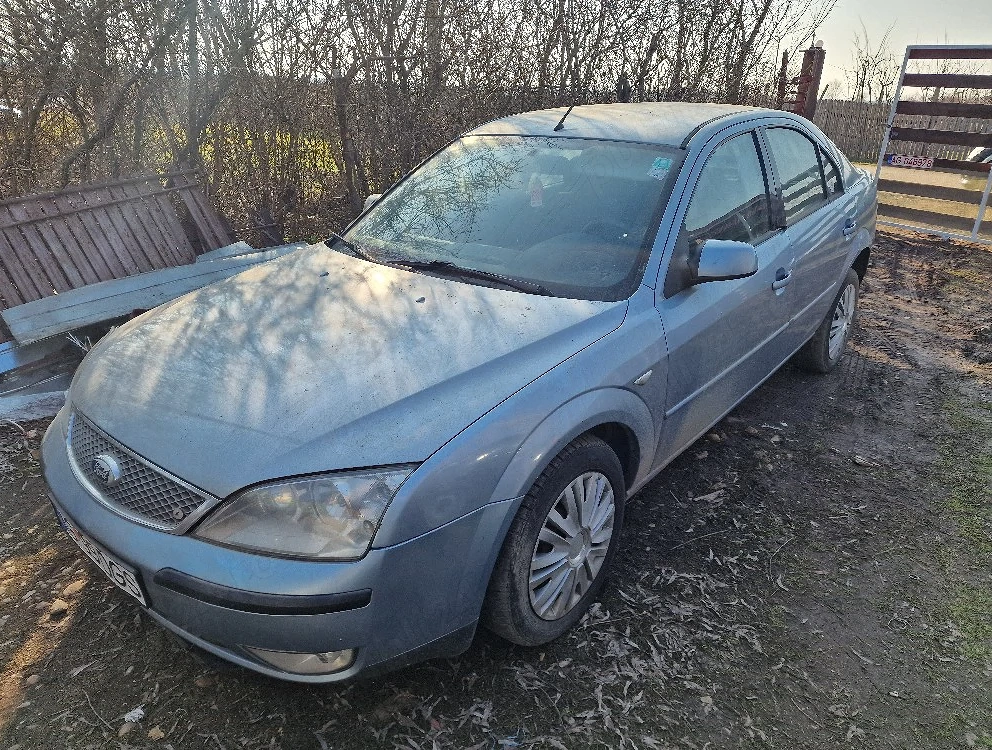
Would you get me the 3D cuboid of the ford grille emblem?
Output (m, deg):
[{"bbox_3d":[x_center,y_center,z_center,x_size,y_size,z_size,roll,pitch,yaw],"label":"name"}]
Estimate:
[{"bbox_3d":[-0.993,0.237,1.683,0.145,0.060,0.025,18,13,37],"label":"ford grille emblem"}]

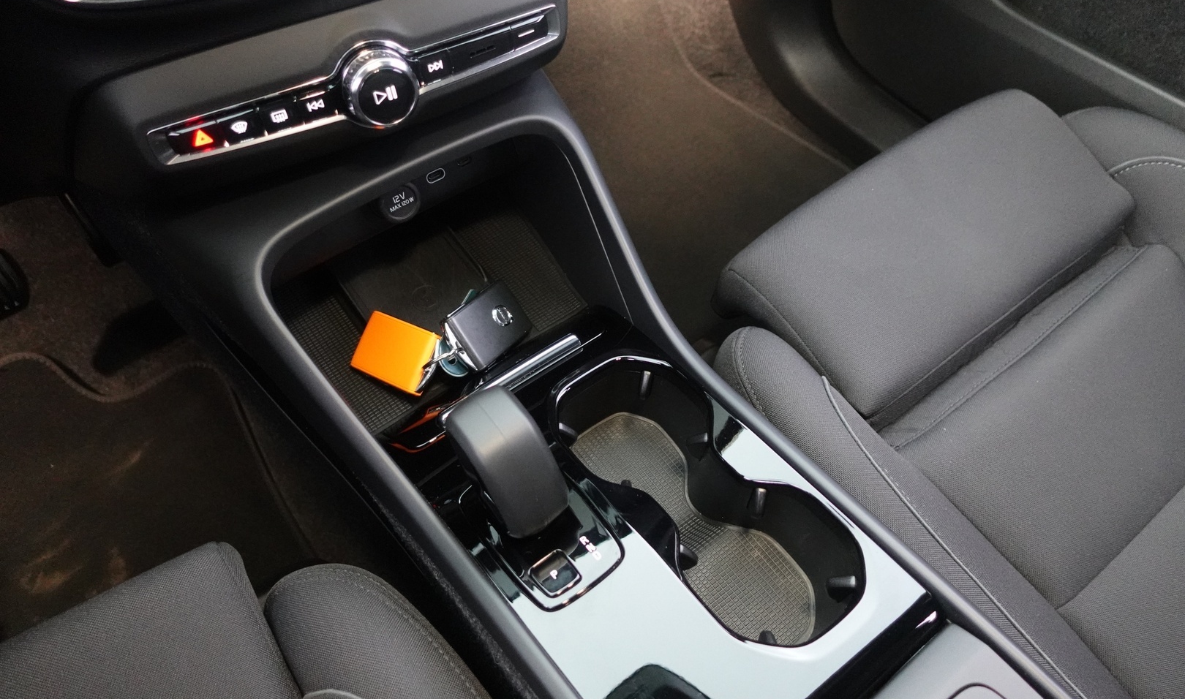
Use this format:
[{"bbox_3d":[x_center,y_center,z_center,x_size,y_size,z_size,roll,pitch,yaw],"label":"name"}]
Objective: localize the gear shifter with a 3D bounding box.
[{"bbox_3d":[-0.041,0.061,0.383,0.036,0.069,0.066,-31,62,-27],"label":"gear shifter"}]

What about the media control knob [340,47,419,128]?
[{"bbox_3d":[-0.114,-0.141,0.423,0.038,0.038,0.015,-31,52,-27],"label":"media control knob"}]

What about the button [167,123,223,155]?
[{"bbox_3d":[-0.192,-0.102,0.381,0.024,0.013,0.008,-31,52,-27],"label":"button"}]

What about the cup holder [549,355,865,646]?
[{"bbox_3d":[0.056,0.092,0.458,0.095,0.063,0.196,-31,62,-27],"label":"cup holder"}]

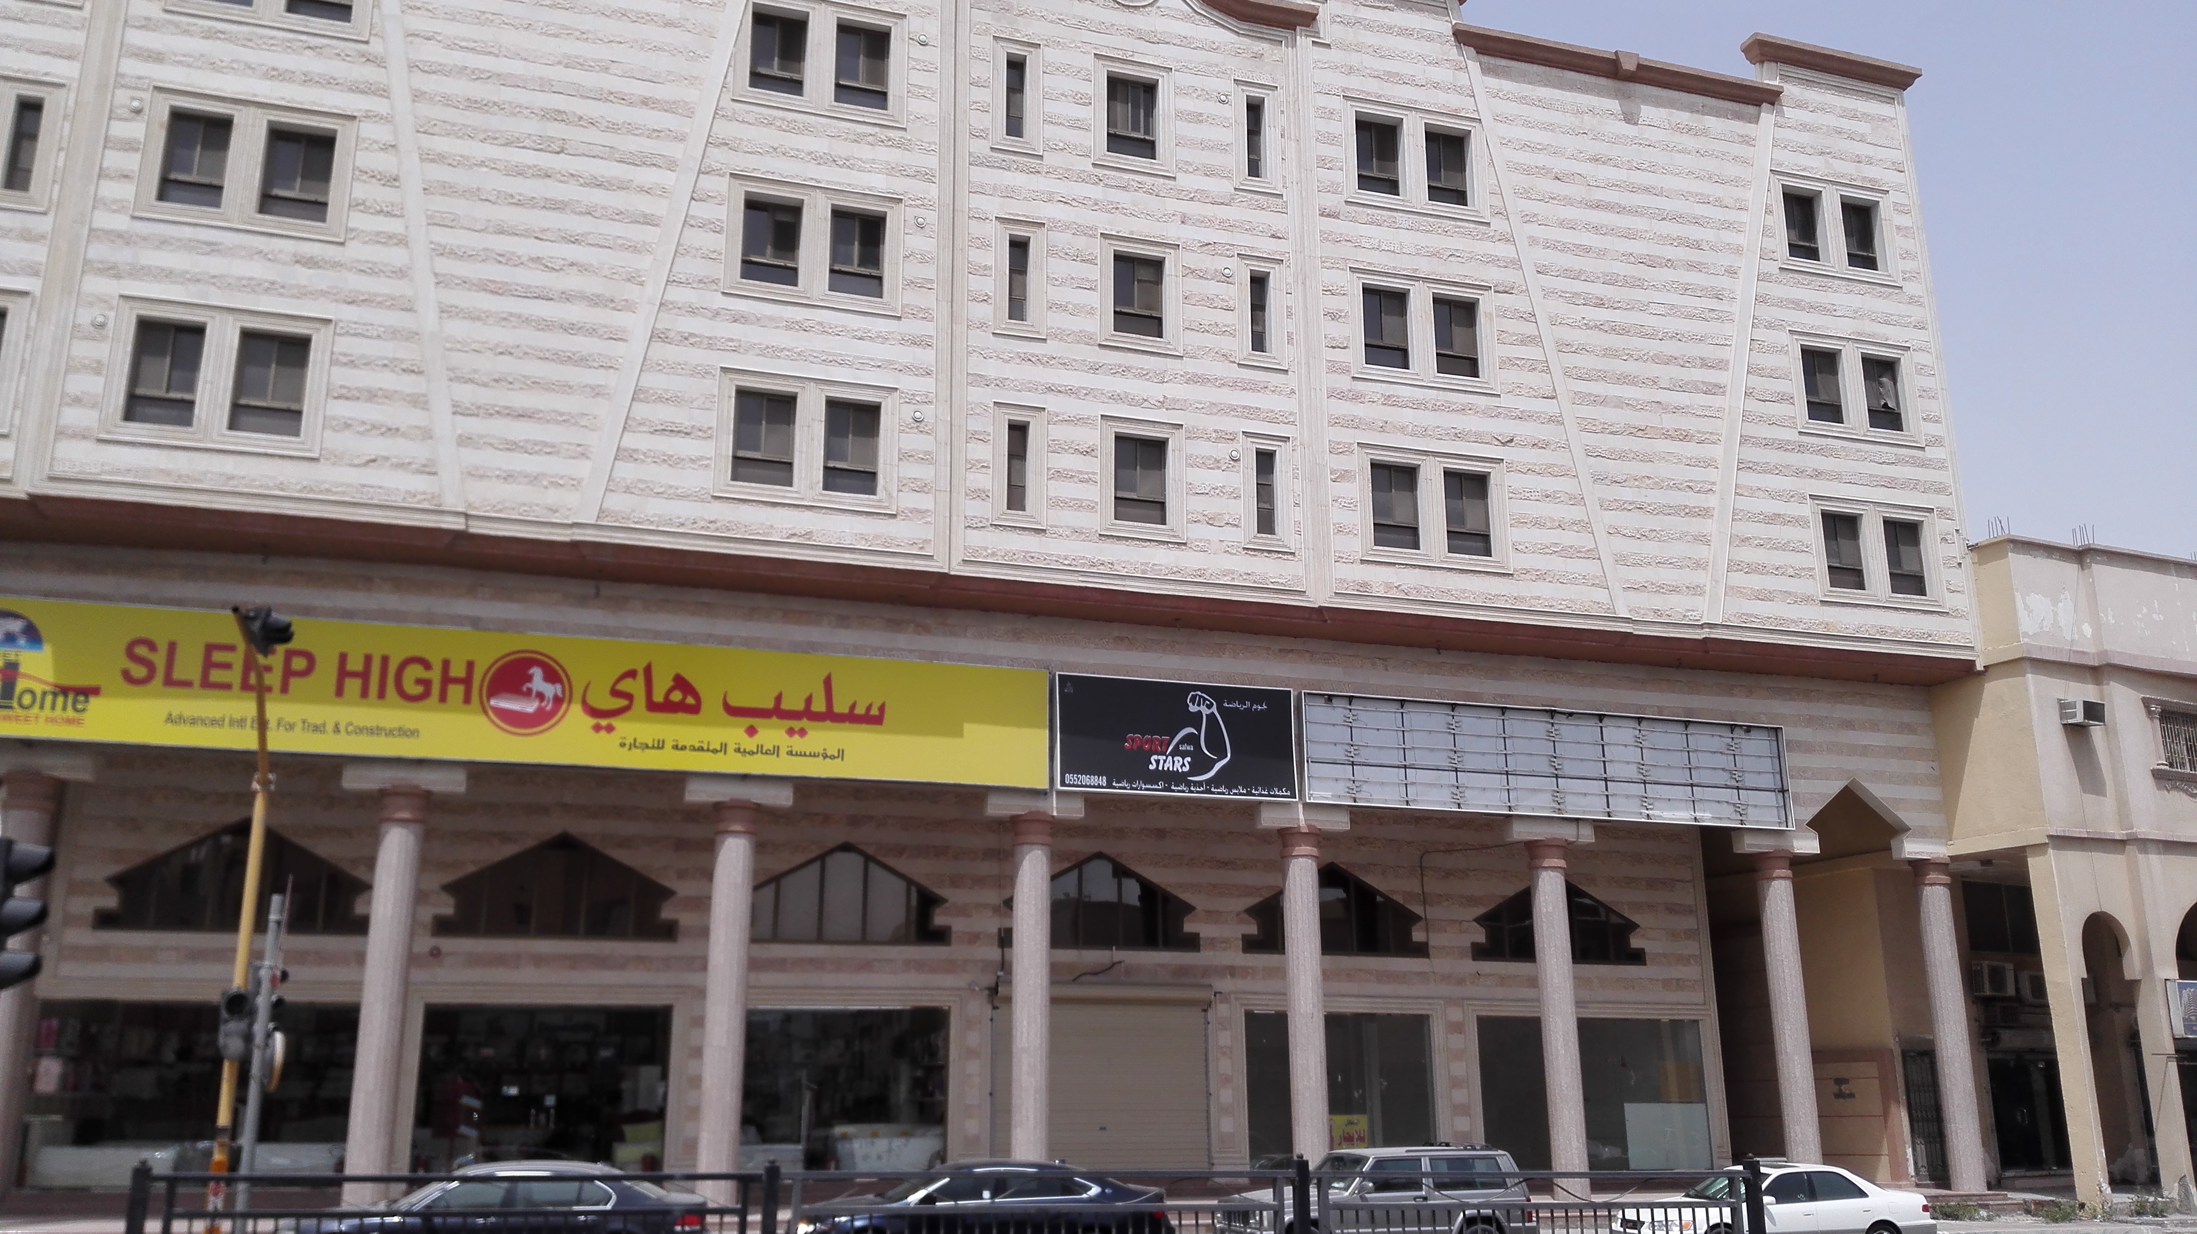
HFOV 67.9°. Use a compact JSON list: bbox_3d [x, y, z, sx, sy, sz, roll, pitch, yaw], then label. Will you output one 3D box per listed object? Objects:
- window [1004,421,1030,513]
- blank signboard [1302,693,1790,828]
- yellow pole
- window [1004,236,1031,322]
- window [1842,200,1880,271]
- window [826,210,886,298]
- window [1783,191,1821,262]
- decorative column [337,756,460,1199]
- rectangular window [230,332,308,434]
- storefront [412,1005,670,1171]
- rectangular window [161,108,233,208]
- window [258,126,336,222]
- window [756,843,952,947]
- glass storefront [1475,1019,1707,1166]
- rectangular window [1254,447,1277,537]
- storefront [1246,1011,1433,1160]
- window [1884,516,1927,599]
[{"bbox_3d":[-1.365,-2.476,26.837,0.380,1.568,0.150,5,-15,-17],"label":"window"},{"bbox_3d":[8.391,2.701,29.924,10.080,1.942,0.220,5,-15,-16],"label":"blank signboard"},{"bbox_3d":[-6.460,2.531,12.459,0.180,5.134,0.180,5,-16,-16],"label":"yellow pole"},{"bbox_3d":[-1.328,-5.682,27.369,0.369,1.526,0.150,4,-15,-17],"label":"window"},{"bbox_3d":[15.786,-7.901,33.975,0.992,1.629,0.140,5,-15,-16],"label":"window"},{"bbox_3d":[-4.003,-6.001,26.926,0.931,1.568,0.150,5,-15,-17],"label":"window"},{"bbox_3d":[14.027,-7.774,32.295,0.920,1.610,0.150,4,-16,-17],"label":"window"},{"bbox_3d":[-9.979,5.117,22.839,1.550,6.000,0.650,4,-16,-17],"label":"decorative column"},{"bbox_3d":[-11.831,-3.334,23.331,0.931,1.523,0.150,4,-15,-17],"label":"rectangular window"},{"bbox_3d":[-9.126,7.893,26.927,3.922,2.845,0.150,4,-15,-17],"label":"storefront"},{"bbox_3d":[-13.211,-6.691,23.868,0.857,1.508,0.180,5,-16,-16],"label":"rectangular window"},{"bbox_3d":[-11.594,-6.452,23.619,0.910,1.500,0.150,4,-16,-17],"label":"window"},{"bbox_3d":[-4.657,5.014,29.399,3.924,1.791,0.200,5,-16,-16],"label":"window"},{"bbox_3d":[9.989,9.567,32.701,5.205,2.911,0.150,4,-15,-17],"label":"glass storefront"},{"bbox_3d":[2.875,-2.119,27.792,0.370,1.529,0.150,4,-15,-17],"label":"rectangular window"},{"bbox_3d":[4.709,9.189,31.387,3.929,3.048,0.140,5,-15,-16],"label":"storefront"},{"bbox_3d":[15.390,-1.129,30.960,0.920,1.530,0.150,4,-16,-17],"label":"window"}]

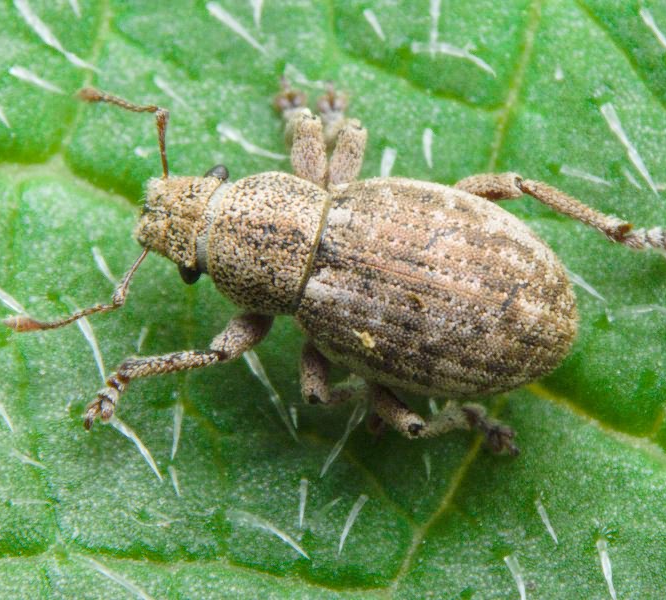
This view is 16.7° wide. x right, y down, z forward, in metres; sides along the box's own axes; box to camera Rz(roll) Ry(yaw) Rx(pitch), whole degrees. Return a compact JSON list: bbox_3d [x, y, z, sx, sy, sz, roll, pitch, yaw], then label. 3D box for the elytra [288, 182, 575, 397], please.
[{"bbox_3d":[0.001,0.000,0.028,0.003,0.002,0.002,14,80,3],"label":"elytra"}]

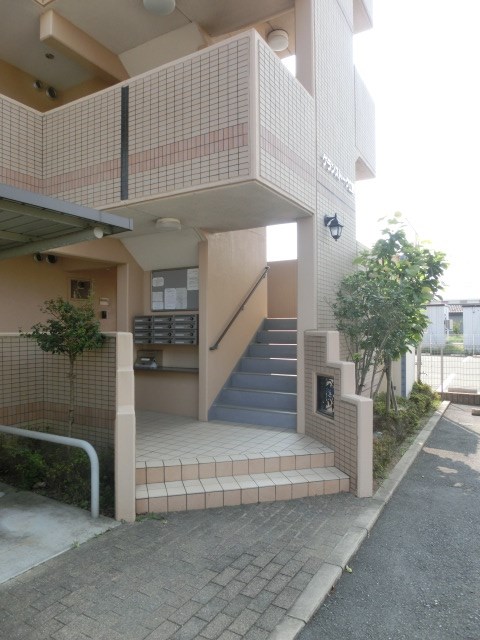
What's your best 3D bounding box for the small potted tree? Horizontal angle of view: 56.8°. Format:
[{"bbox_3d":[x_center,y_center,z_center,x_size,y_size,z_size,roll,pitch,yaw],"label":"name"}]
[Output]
[{"bbox_3d":[-1.776,0.563,4.493,0.800,1.600,0.780,0,-1,0],"label":"small potted tree"}]

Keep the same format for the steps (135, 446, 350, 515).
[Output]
[{"bbox_3d":[0.026,1.422,3.980,1.870,0.290,0.430,0,-1,-14],"label":"steps"}]

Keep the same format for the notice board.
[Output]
[{"bbox_3d":[-0.923,-0.429,6.287,0.900,0.610,0.030,-1,-1,31],"label":"notice board"}]

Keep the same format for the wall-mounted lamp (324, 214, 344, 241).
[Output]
[{"bbox_3d":[1.090,-1.078,5.138,0.215,0.330,0.180,-1,-1,31],"label":"wall-mounted lamp"}]

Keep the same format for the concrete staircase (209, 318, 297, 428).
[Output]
[{"bbox_3d":[0.589,0.638,6.152,1.260,1.335,1.580,-1,-1,31],"label":"concrete staircase"}]

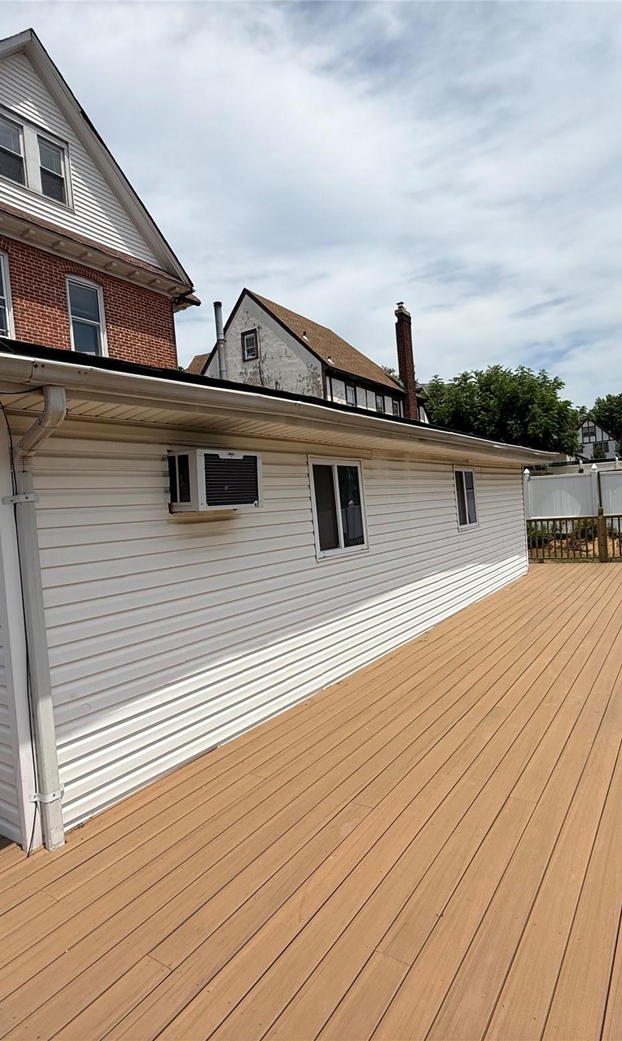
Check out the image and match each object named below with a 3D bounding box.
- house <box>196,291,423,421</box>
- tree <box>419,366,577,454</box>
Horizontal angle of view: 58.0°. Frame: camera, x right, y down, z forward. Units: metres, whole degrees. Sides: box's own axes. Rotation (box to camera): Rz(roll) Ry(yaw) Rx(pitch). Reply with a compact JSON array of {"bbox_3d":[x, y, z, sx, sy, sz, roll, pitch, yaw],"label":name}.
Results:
[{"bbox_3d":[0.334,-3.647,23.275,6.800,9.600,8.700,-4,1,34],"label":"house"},{"bbox_3d":[8.307,-3.065,24.062,6.700,7.010,6.700,-4,1,34],"label":"tree"}]

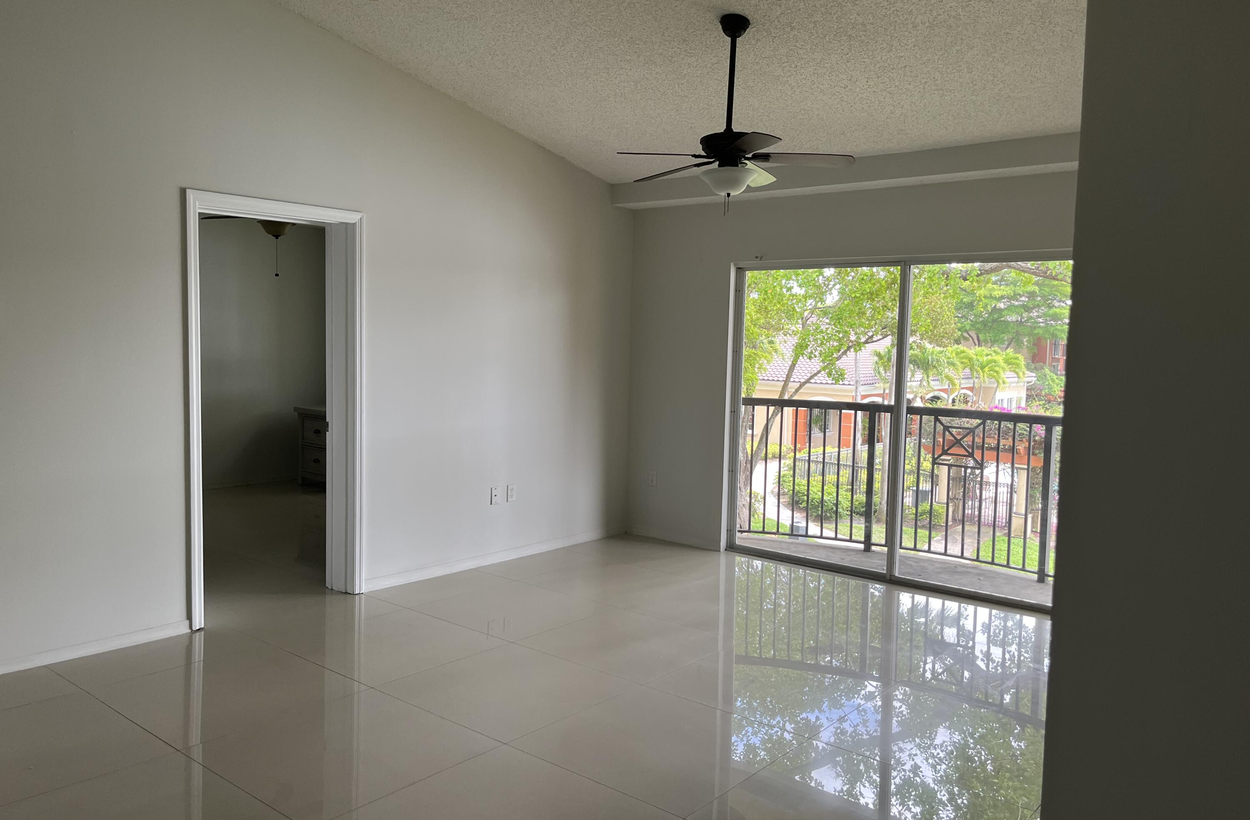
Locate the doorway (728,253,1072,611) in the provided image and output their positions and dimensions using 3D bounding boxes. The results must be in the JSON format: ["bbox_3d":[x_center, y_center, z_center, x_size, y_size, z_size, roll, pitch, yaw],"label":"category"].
[{"bbox_3d":[1.683,0.061,5.784,2.400,2.010,0.130,5,6,39],"label":"doorway"}]

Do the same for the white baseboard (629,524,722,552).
[{"bbox_3d":[0.343,0.926,6.821,0.870,0.066,0.014,5,6,39],"label":"white baseboard"}]

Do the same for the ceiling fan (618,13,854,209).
[{"bbox_3d":[0.473,-1.337,4.212,1.120,0.840,1.120,5,6,39],"label":"ceiling fan"}]

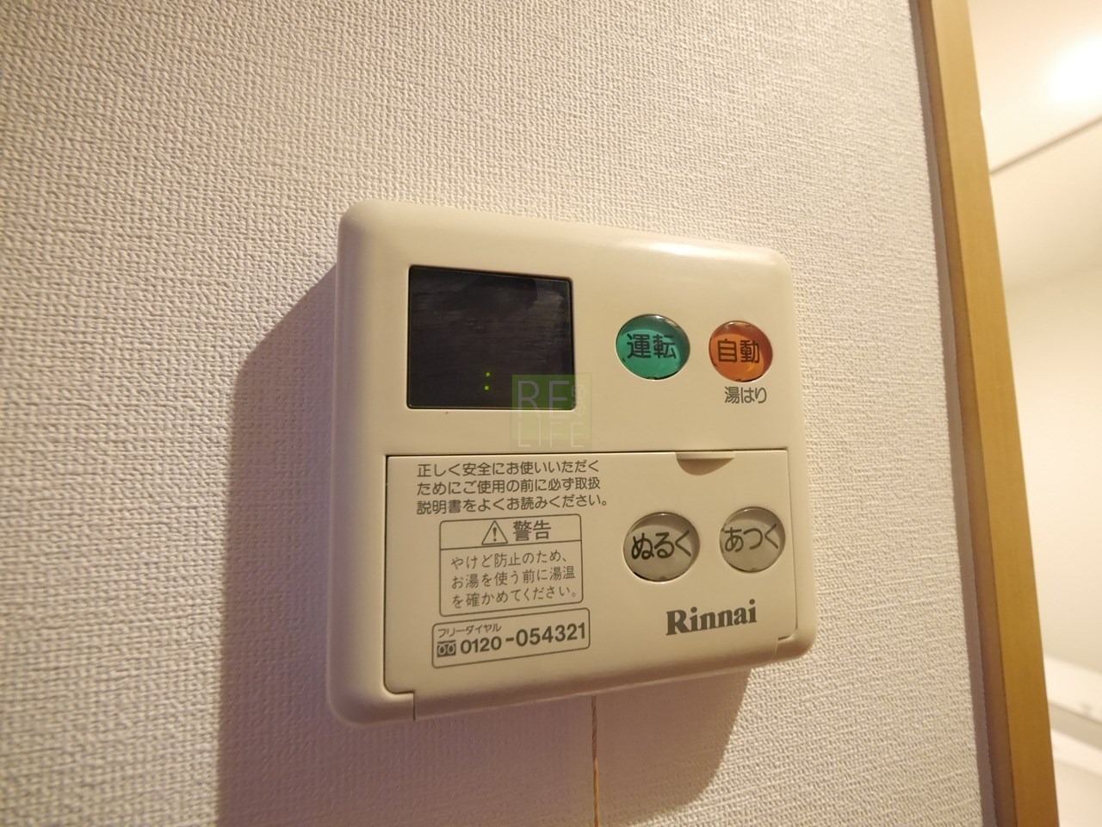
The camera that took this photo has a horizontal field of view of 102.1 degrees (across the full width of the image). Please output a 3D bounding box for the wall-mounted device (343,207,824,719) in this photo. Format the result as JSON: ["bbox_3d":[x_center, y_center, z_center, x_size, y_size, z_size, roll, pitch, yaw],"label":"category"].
[{"bbox_3d":[0.011,0.009,0.123,0.129,0.120,0.019,0,-5,-14],"label":"wall-mounted device"}]

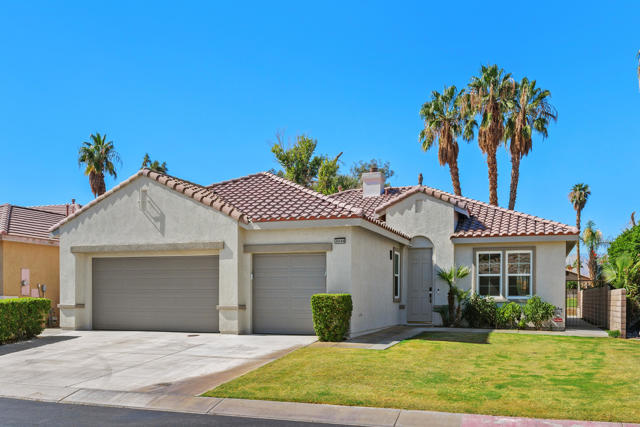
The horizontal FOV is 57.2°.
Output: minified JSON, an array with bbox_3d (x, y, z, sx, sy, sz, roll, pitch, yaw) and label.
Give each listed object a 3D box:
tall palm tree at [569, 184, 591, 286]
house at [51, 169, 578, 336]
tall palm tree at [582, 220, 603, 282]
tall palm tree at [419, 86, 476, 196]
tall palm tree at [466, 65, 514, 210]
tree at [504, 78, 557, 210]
[{"bbox_3d":[30.072,3.489,68.000,2.600,13.930,2.600,0,-5,0],"label":"tall palm tree"},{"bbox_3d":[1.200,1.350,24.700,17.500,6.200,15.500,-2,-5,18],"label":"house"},{"bbox_3d":[25.077,4.653,54.000,2.300,7.830,2.300,0,-5,0],"label":"tall palm tree"},{"bbox_3d":[8.869,-0.972,40.500,3.900,15.450,3.900,0,-5,0],"label":"tall palm tree"},{"bbox_3d":[11.691,-1.668,40.000,3.600,16.710,3.600,0,-5,0],"label":"tall palm tree"},{"bbox_3d":[14.281,-1.225,40.000,3.700,15.820,3.700,0,-5,0],"label":"tree"}]

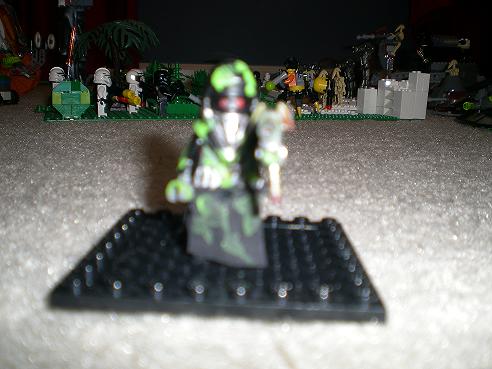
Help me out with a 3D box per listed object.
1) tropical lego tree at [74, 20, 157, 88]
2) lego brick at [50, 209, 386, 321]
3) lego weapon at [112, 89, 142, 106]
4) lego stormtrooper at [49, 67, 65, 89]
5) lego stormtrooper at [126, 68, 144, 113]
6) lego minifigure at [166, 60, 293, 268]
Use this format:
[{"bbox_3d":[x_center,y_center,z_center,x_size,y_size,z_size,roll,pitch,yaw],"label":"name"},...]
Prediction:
[{"bbox_3d":[-0.134,-0.123,0.565,0.085,0.095,0.085,-2,12,-17],"label":"tropical lego tree"},{"bbox_3d":[-0.004,0.016,0.133,0.064,0.005,0.064,3,11,1],"label":"lego brick"},{"bbox_3d":[-0.111,-0.081,0.505,0.028,0.016,0.013,7,13,23],"label":"lego weapon"},{"bbox_3d":[-0.172,-0.086,0.495,0.018,0.043,0.024,-2,12,-17],"label":"lego stormtrooper"},{"bbox_3d":[-0.106,-0.089,0.520,0.019,0.043,0.024,-2,12,-17],"label":"lego stormtrooper"},{"bbox_3d":[-0.004,-0.007,0.127,0.028,0.045,0.020,4,11,11],"label":"lego minifigure"}]

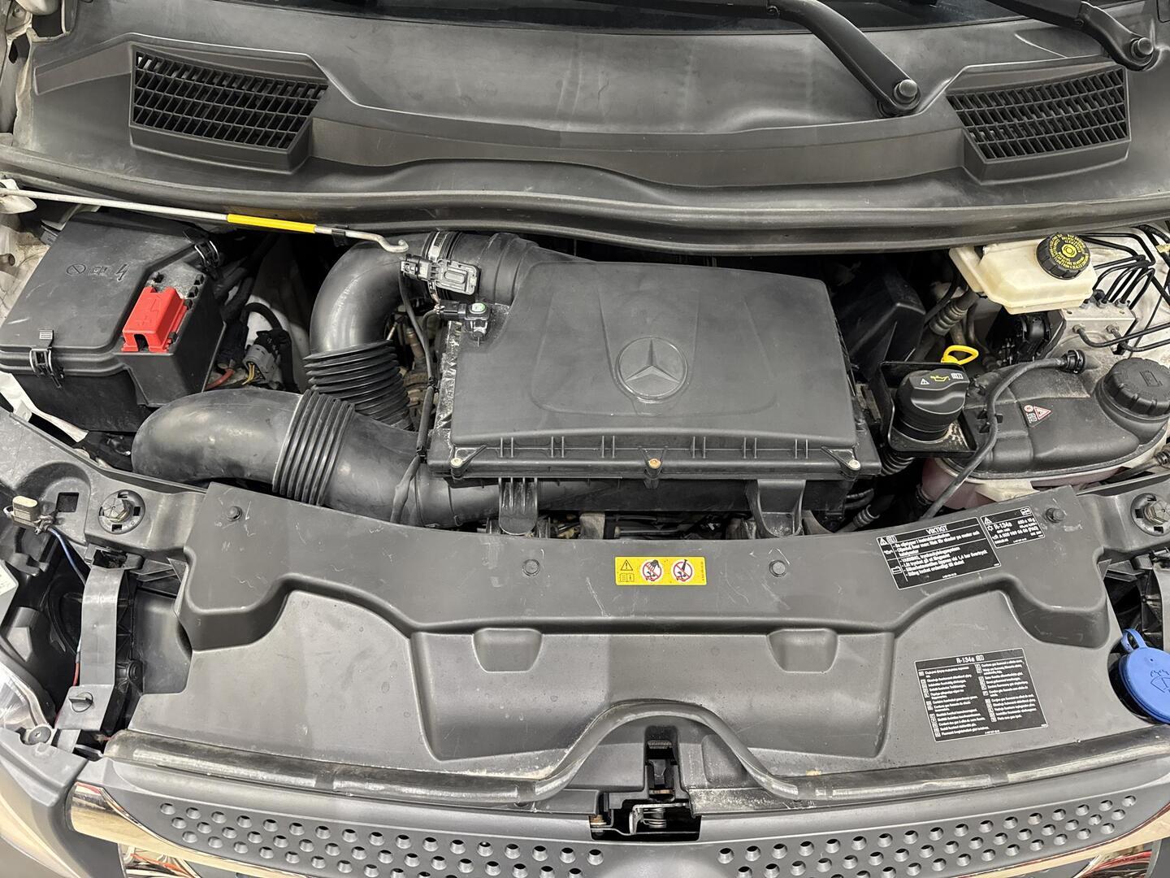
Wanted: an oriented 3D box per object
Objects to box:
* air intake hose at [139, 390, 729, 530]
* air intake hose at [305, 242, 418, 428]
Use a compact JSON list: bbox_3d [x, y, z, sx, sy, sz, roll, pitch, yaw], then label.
[{"bbox_3d":[-0.133,0.027,0.835,0.590,0.145,0.140,0,54,-4],"label":"air intake hose"},{"bbox_3d":[-0.233,-0.087,0.890,0.128,0.220,0.165,0,54,-4],"label":"air intake hose"}]

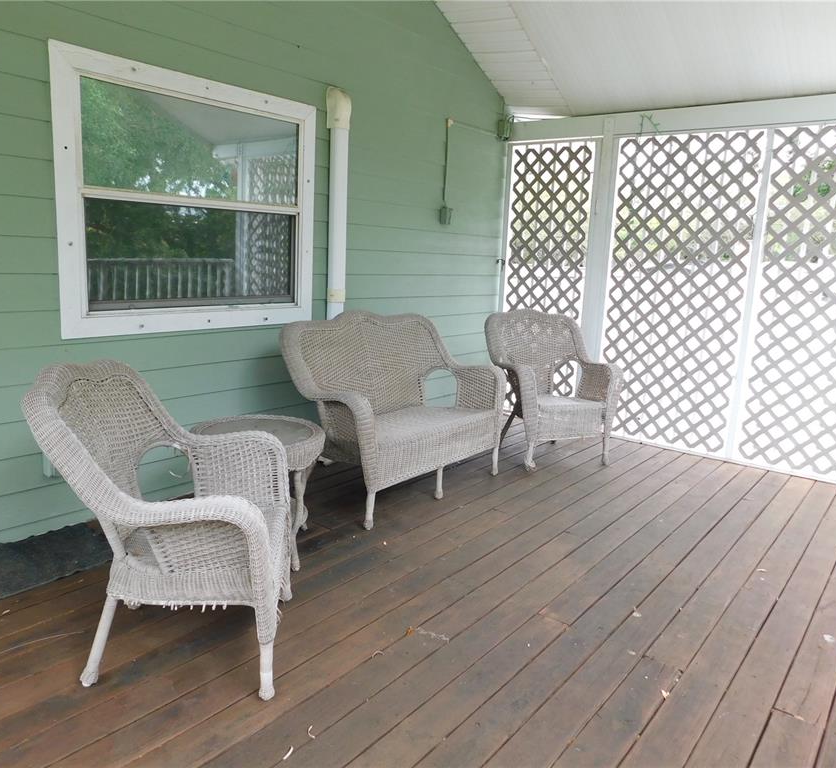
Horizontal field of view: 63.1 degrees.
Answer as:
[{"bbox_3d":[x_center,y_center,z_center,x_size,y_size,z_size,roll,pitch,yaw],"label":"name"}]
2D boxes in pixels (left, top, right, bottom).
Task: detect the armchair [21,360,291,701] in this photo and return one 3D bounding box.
[{"bbox_3d":[-0.744,0.411,2.227,0.670,0.956,0.748,1,11,-5],"label":"armchair"}]

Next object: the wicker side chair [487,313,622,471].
[{"bbox_3d":[0.926,0.011,4.674,0.748,0.971,0.670,-1,11,-19],"label":"wicker side chair"}]

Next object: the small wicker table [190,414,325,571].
[{"bbox_3d":[-0.704,0.471,3.027,0.568,0.544,0.568,2,11,0],"label":"small wicker table"}]

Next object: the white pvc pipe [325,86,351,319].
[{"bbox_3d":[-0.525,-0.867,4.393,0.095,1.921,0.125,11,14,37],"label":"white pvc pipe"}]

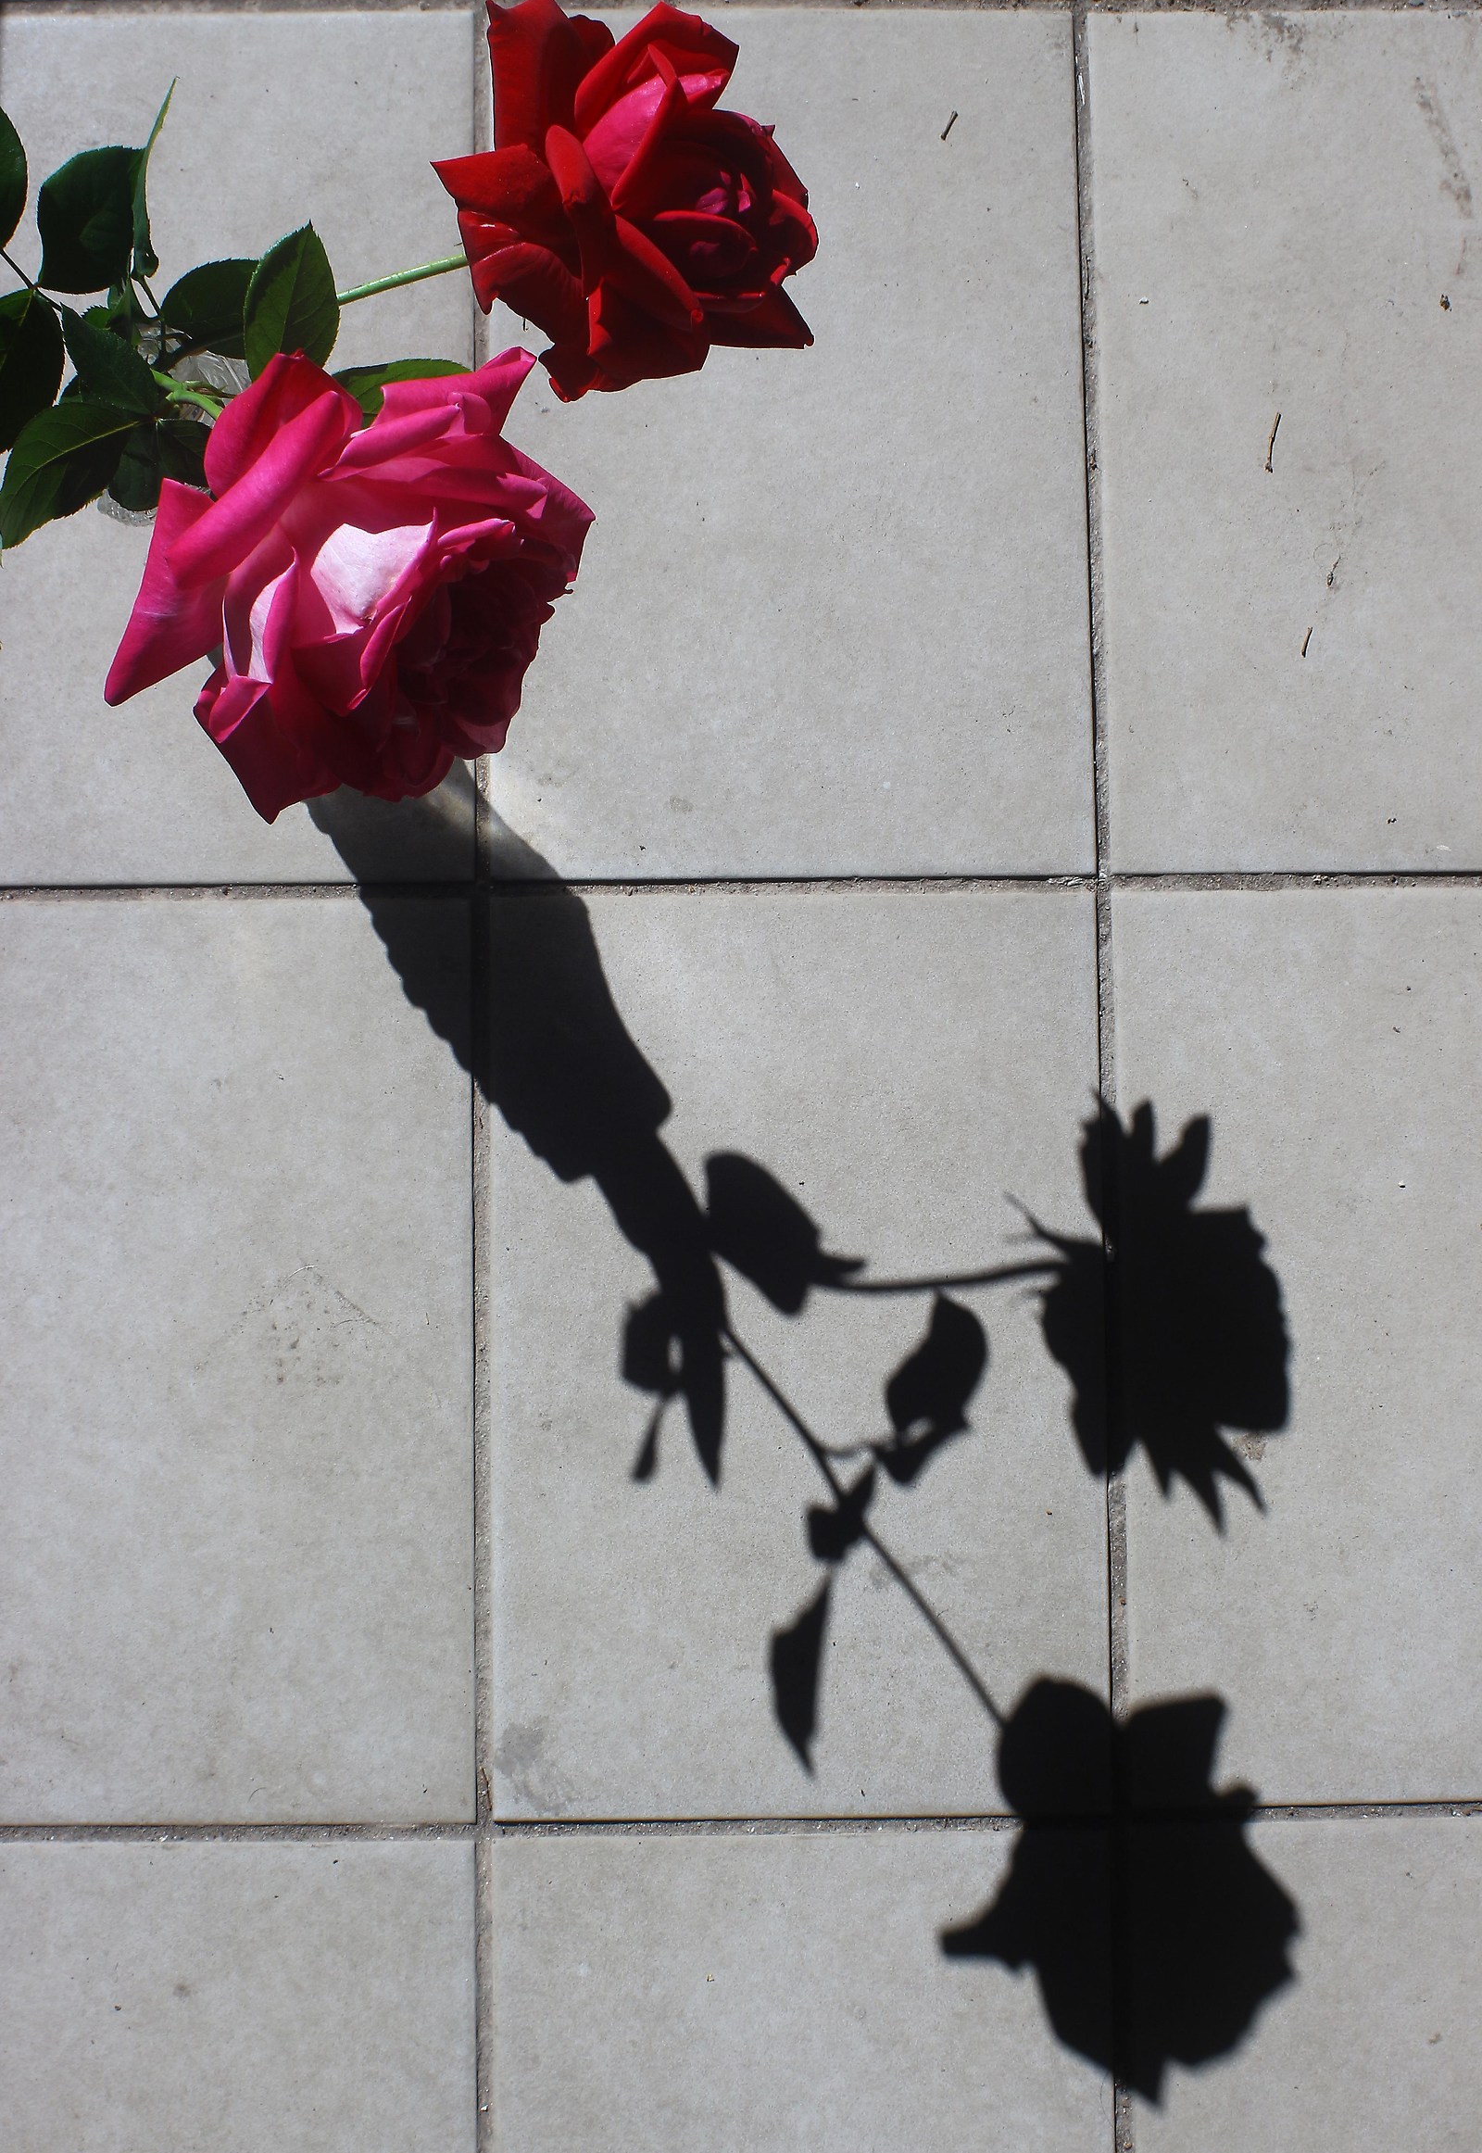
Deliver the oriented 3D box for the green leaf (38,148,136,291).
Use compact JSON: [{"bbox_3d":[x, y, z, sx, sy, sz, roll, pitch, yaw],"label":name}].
[{"bbox_3d":[-0.167,-0.219,0.710,0.025,0.010,0.036,6,109,-8],"label":"green leaf"}]

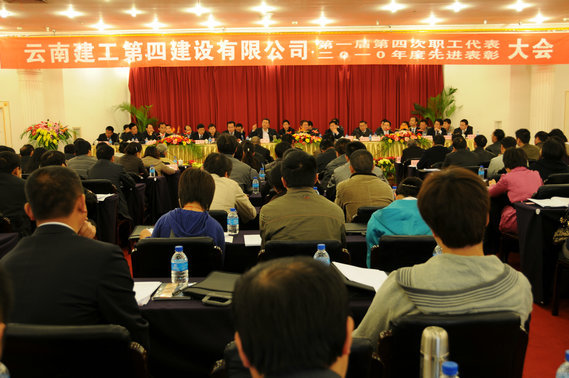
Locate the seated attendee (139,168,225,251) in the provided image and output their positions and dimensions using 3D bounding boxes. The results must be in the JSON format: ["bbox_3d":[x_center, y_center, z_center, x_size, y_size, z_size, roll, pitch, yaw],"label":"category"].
[{"bbox_3d":[-0.530,0.492,3.362,0.480,1.210,0.750,-1,6,0],"label":"seated attendee"}]

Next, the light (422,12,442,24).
[{"bbox_3d":[3.523,-4.024,14.686,0.220,0.120,0.220,-1,6,0],"label":"light"}]

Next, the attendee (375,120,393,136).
[{"bbox_3d":[2.181,-0.869,13.180,0.500,1.189,0.700,0,6,0],"label":"attendee"}]

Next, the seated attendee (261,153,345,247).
[{"bbox_3d":[0.098,0.438,3.358,0.480,1.300,0.750,-1,6,0],"label":"seated attendee"}]

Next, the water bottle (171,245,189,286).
[{"bbox_3d":[-0.425,0.313,2.500,0.068,0.165,0.068,-1,6,0],"label":"water bottle"}]

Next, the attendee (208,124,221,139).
[{"bbox_3d":[-1.663,-0.935,14.569,0.500,1.200,0.600,-1,7,0],"label":"attendee"}]

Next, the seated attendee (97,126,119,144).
[{"bbox_3d":[-3.740,-0.771,13.075,0.500,1.108,0.700,0,6,0],"label":"seated attendee"}]

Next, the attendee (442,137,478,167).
[{"bbox_3d":[2.274,-0.068,8.190,0.500,1.260,0.750,-2,6,-8],"label":"attendee"}]

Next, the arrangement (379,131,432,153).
[{"bbox_3d":[2.673,-1.038,13.600,1.100,0.480,0.450,-1,6,0],"label":"arrangement"}]

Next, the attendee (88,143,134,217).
[{"bbox_3d":[-1.945,0.125,6.961,0.500,1.290,0.750,0,6,5],"label":"attendee"}]

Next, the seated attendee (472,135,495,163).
[{"bbox_3d":[2.887,-0.183,9.286,0.480,1.250,0.750,-2,6,-15],"label":"seated attendee"}]

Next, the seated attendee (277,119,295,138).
[{"bbox_3d":[0.065,-1.026,14.870,0.460,1.260,0.720,-1,6,0],"label":"seated attendee"}]

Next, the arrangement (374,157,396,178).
[{"bbox_3d":[1.959,-0.400,12.000,0.500,0.480,0.450,-1,7,0],"label":"arrangement"}]

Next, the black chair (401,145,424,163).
[{"bbox_3d":[2.303,-0.470,10.909,0.480,0.650,0.420,-1,6,0],"label":"black chair"}]

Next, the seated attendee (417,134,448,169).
[{"bbox_3d":[2.110,-0.141,8.831,0.500,1.265,0.780,-1,6,-8],"label":"seated attendee"}]

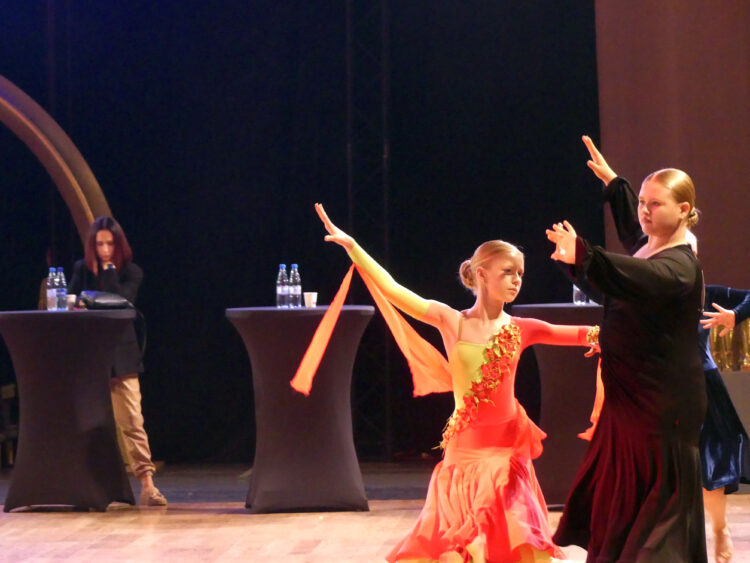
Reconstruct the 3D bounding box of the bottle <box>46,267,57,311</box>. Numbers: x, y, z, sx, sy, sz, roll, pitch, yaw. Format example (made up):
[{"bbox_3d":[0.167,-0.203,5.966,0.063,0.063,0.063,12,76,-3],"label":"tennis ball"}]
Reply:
[{"bbox_3d":[-1.748,0.039,23.500,0.066,0.236,0.066,-1,1,0],"label":"bottle"}]

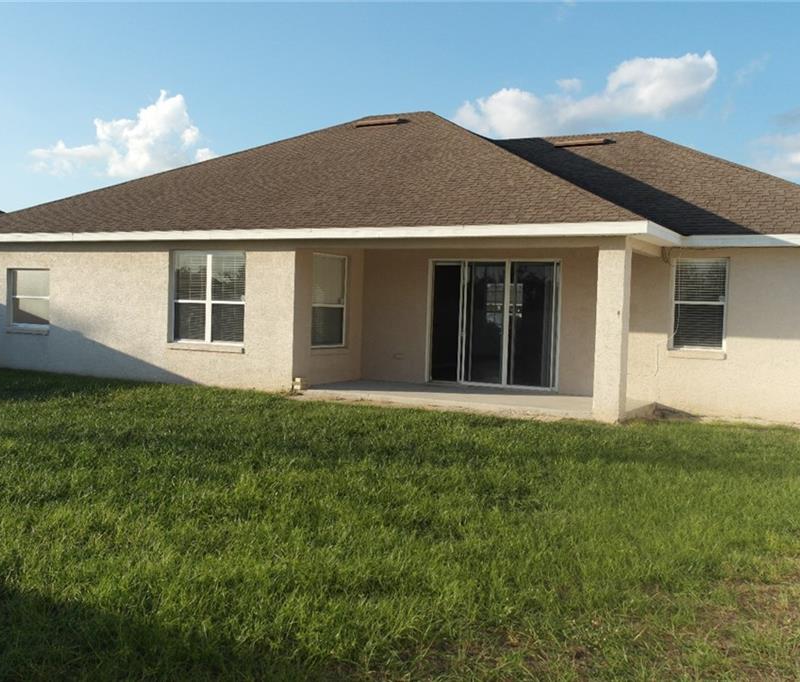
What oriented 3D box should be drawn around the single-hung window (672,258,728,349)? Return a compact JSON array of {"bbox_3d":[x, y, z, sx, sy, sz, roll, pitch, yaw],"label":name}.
[{"bbox_3d":[5.195,-0.631,14.786,0.947,1.591,0.120,3,3,27],"label":"single-hung window"}]

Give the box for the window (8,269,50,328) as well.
[{"bbox_3d":[-8.120,-0.950,18.747,1.330,1.221,0.120,3,3,27],"label":"window"}]

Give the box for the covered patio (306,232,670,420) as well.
[{"bbox_3d":[1.311,-0.343,15.265,5.924,2.750,2.609,3,3,27],"label":"covered patio"}]

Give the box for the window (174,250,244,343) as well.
[{"bbox_3d":[-3.699,-0.836,16.456,1.856,1.784,0.120,3,3,27],"label":"window"}]

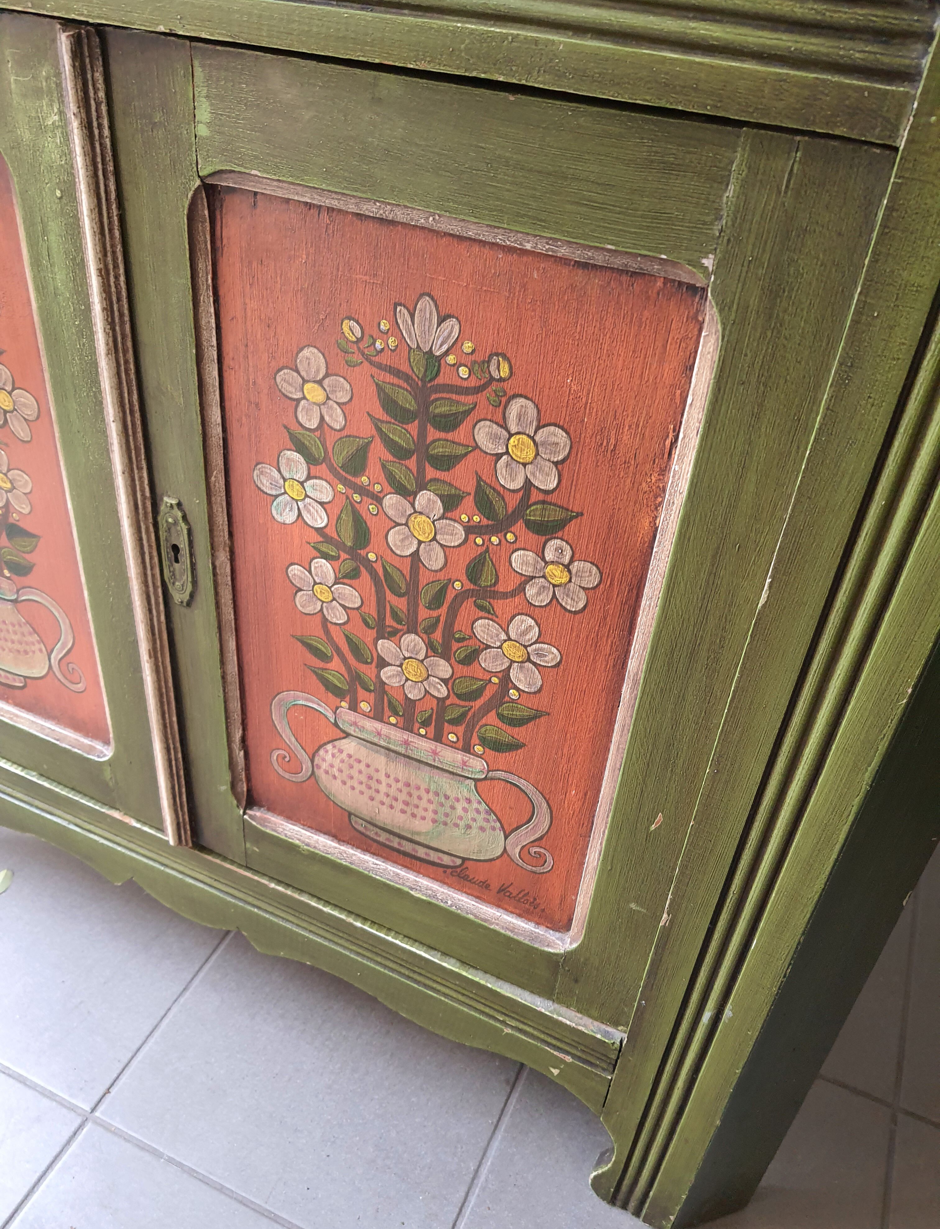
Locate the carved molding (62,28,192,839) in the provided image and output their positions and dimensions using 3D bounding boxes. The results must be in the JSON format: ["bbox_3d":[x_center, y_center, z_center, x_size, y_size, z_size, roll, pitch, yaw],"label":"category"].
[{"bbox_3d":[-0.216,-0.047,0.624,0.025,0.583,0.017,18,36,17],"label":"carved molding"}]

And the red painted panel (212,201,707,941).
[{"bbox_3d":[-0.033,0.000,0.582,0.268,0.451,0.012,18,36,17],"label":"red painted panel"}]

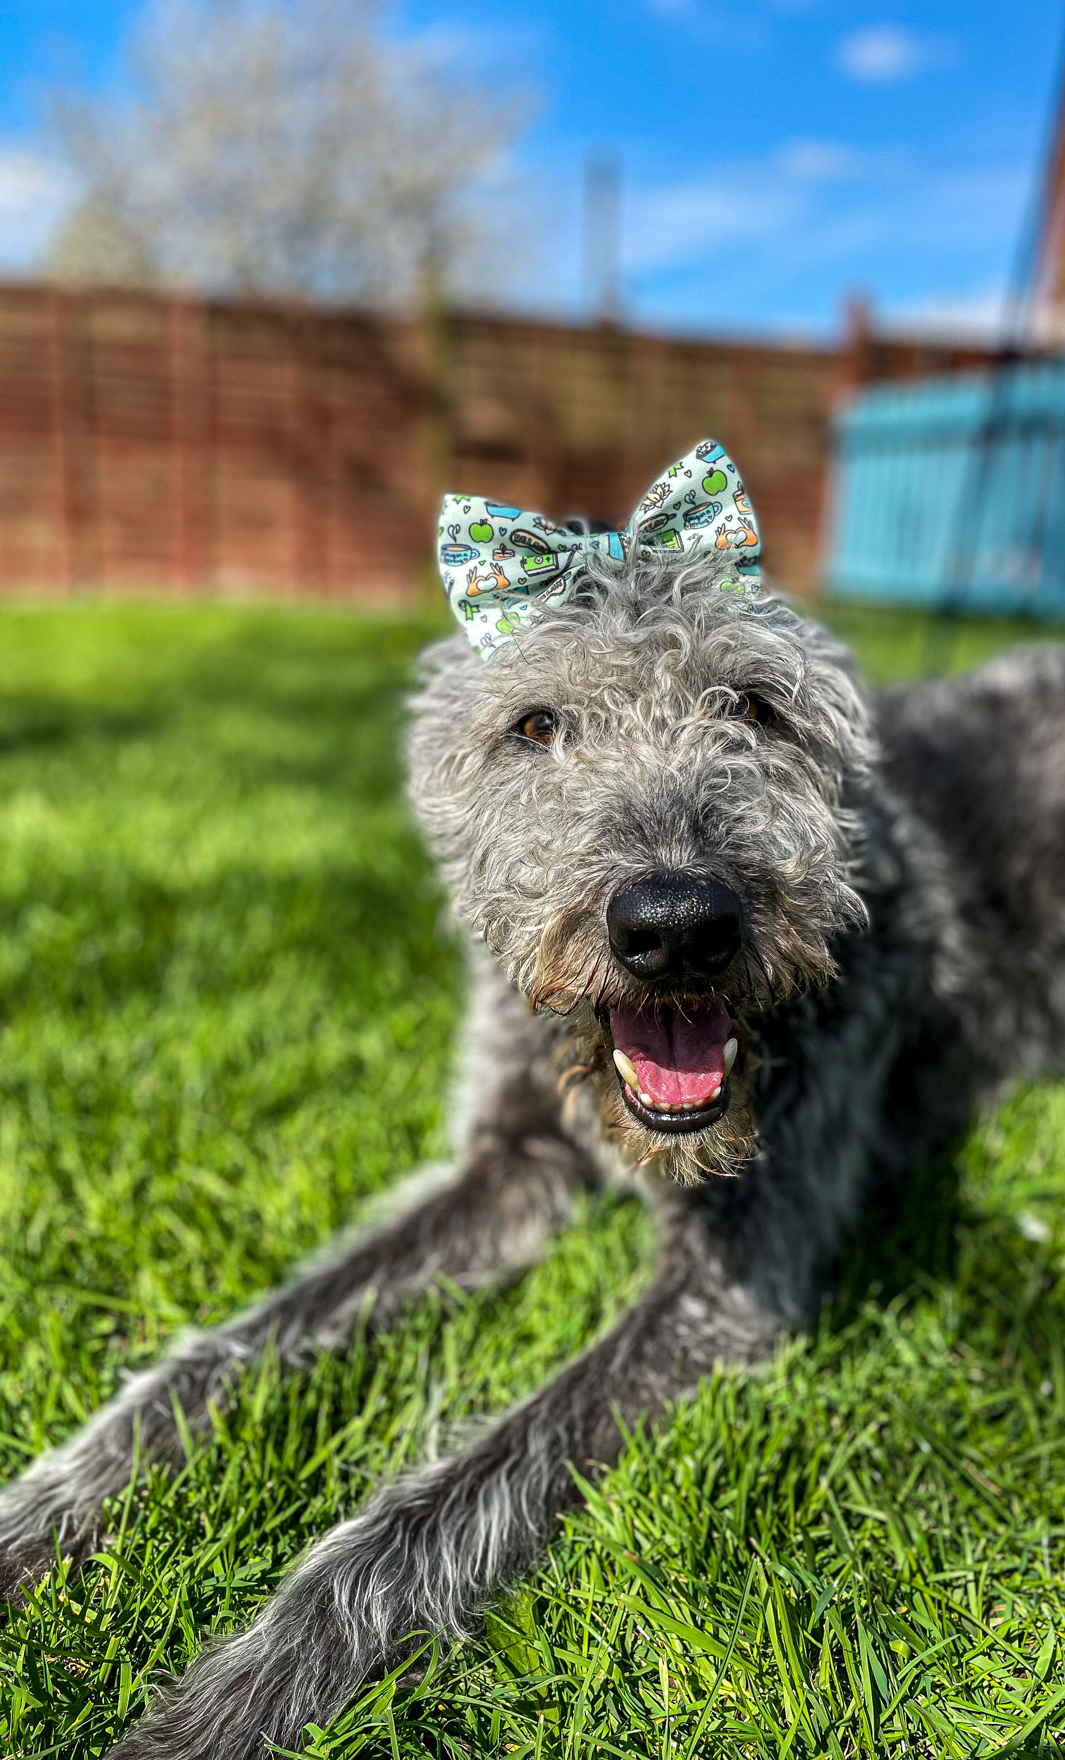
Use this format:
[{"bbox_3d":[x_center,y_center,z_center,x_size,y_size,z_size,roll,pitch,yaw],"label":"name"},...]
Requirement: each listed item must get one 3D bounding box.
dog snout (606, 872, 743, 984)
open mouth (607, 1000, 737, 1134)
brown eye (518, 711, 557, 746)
[{"bbox_3d":[0.051,0.017,0.485,0.047,0.034,0.035,-4,16,1],"label":"dog snout"},{"bbox_3d":[0.055,0.074,0.530,0.049,0.045,0.050,-4,16,1],"label":"open mouth"},{"bbox_3d":[0.002,-0.065,0.565,0.017,0.015,0.012,-2,16,7],"label":"brown eye"}]

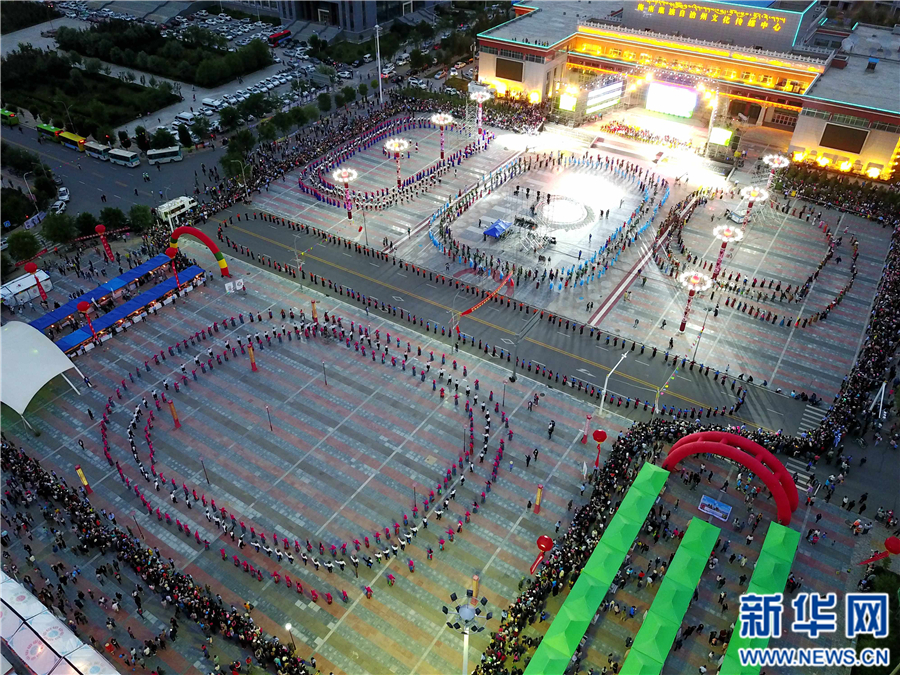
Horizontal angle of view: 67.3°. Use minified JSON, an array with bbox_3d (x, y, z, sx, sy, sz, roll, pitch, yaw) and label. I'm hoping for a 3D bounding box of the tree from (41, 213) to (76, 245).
[{"bbox_3d":[-69.565,-19.368,120.806,5.868,6.110,5.868,22,44,26],"label":"tree"}]

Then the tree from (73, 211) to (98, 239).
[{"bbox_3d":[-66.061,-20.492,123.004,4.100,5.500,4.100,22,43,26],"label":"tree"}]

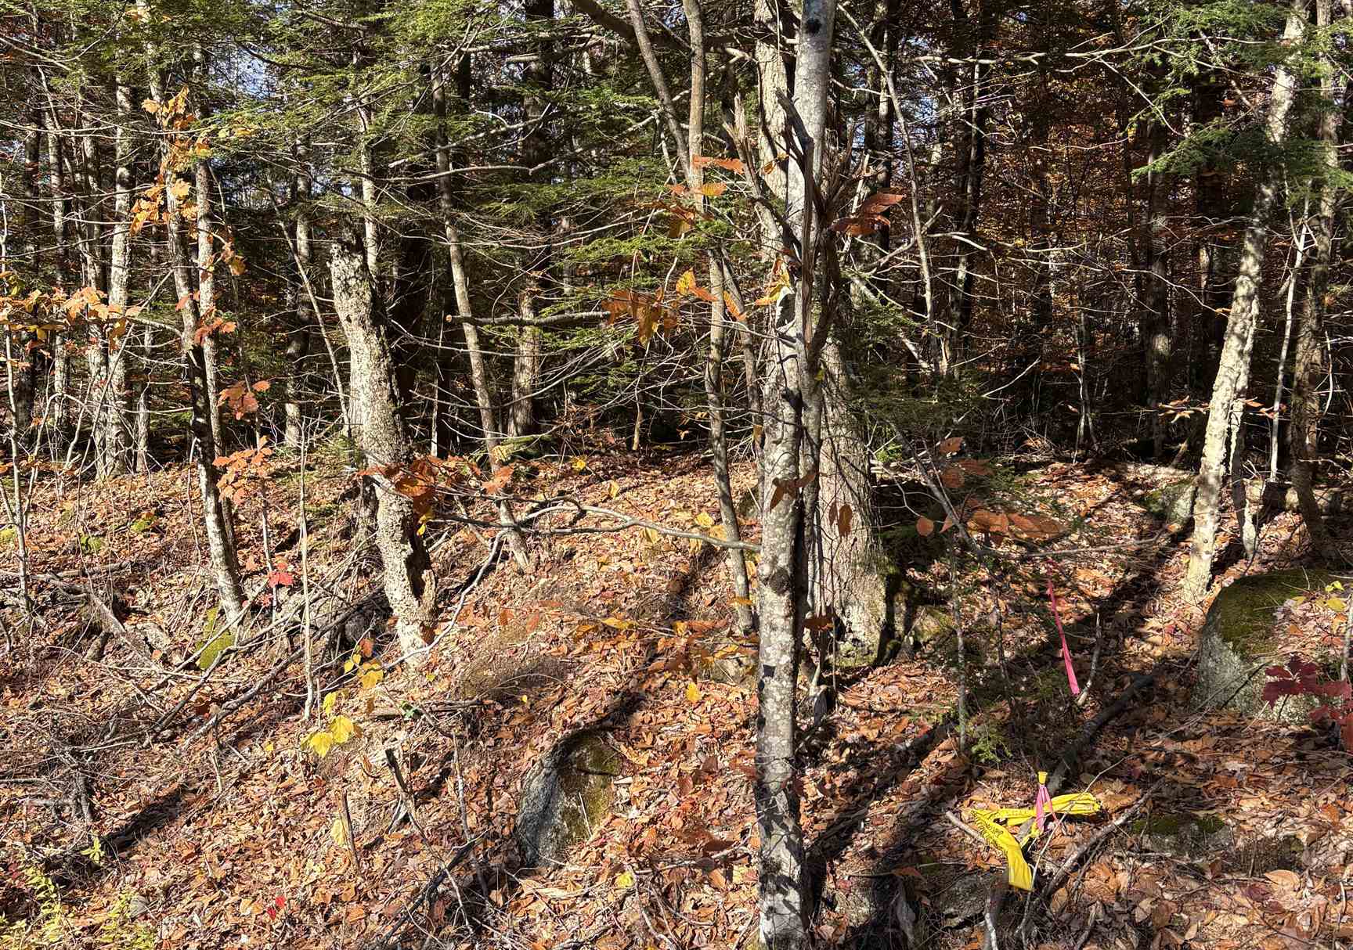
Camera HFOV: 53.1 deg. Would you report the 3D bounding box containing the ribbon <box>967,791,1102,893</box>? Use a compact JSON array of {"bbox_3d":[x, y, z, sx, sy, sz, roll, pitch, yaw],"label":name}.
[{"bbox_3d":[1.112,1.134,4.200,0.400,0.240,0.240,0,12,0],"label":"ribbon"}]

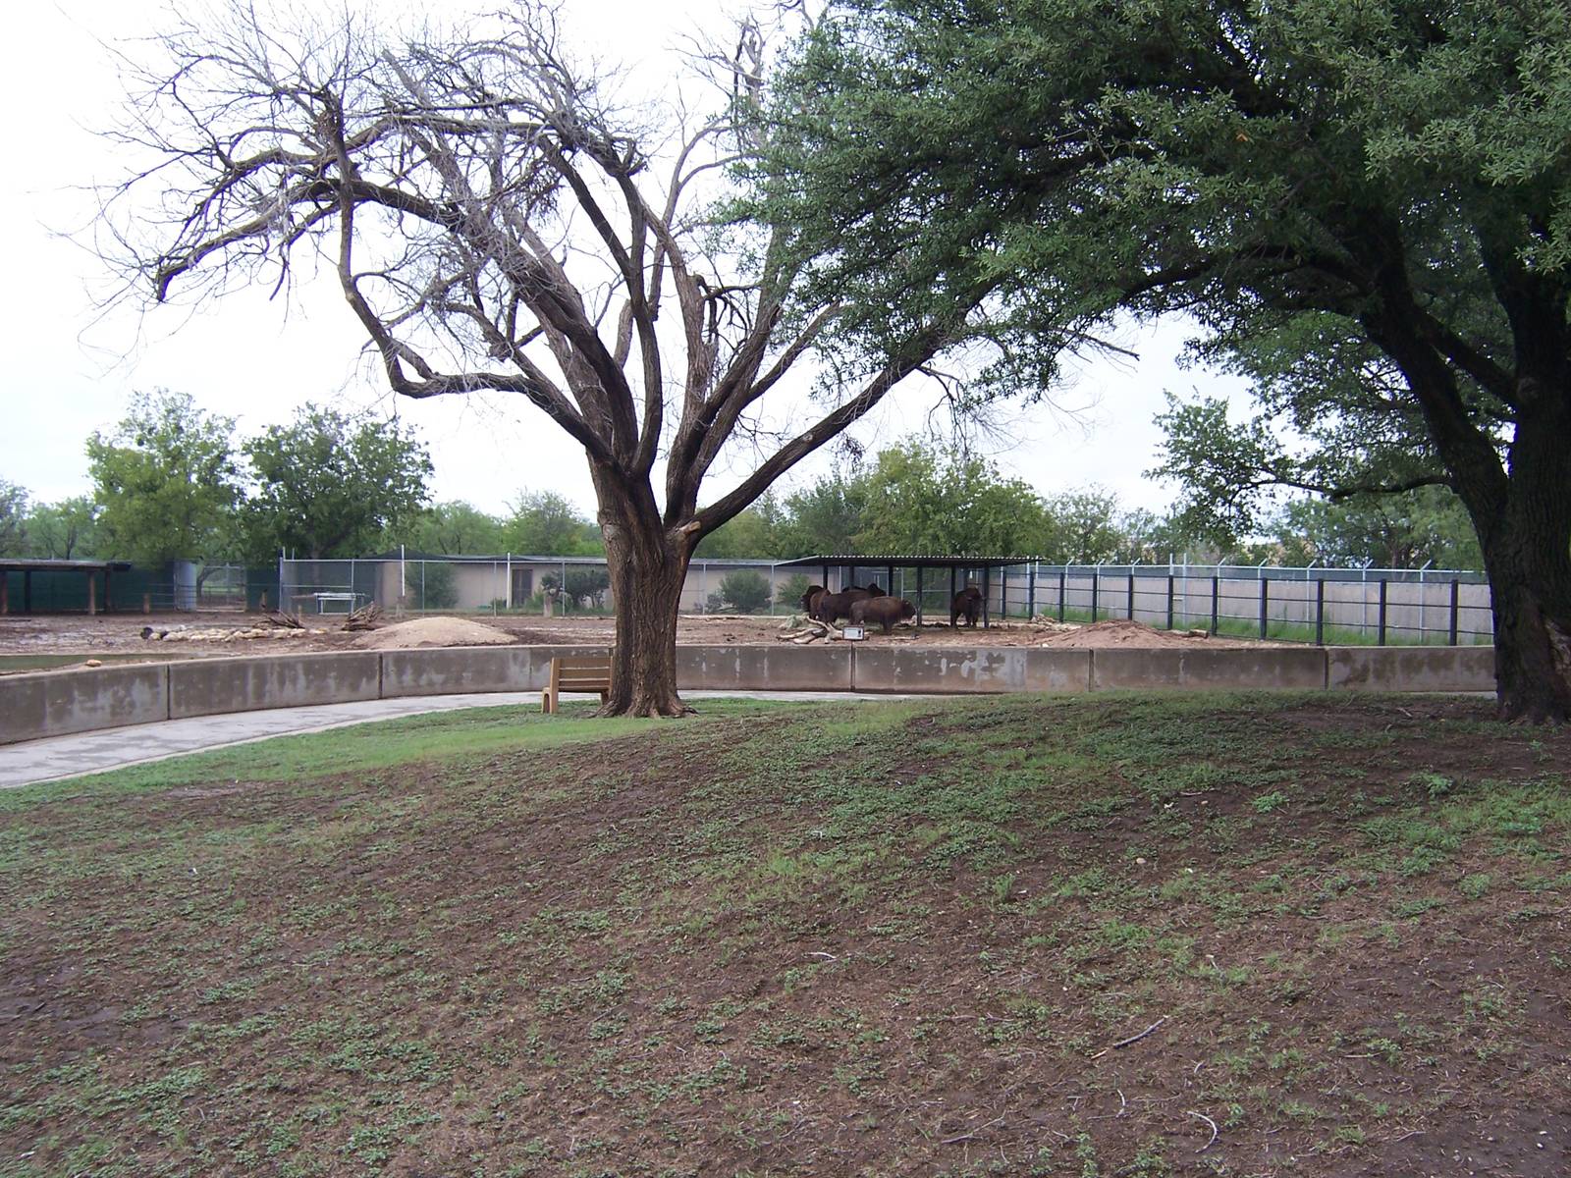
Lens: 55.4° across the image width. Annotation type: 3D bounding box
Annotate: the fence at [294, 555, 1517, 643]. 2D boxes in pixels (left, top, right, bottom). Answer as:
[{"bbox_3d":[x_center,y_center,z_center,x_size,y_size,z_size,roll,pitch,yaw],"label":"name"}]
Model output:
[{"bbox_3d":[-1.000,0.270,50.500,33.000,2.800,30.500,0,1,-14],"label":"fence"}]

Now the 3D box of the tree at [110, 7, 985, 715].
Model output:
[{"bbox_3d":[-3.450,-3.450,22.400,12.900,10.700,11.300,0,1,0],"label":"tree"}]

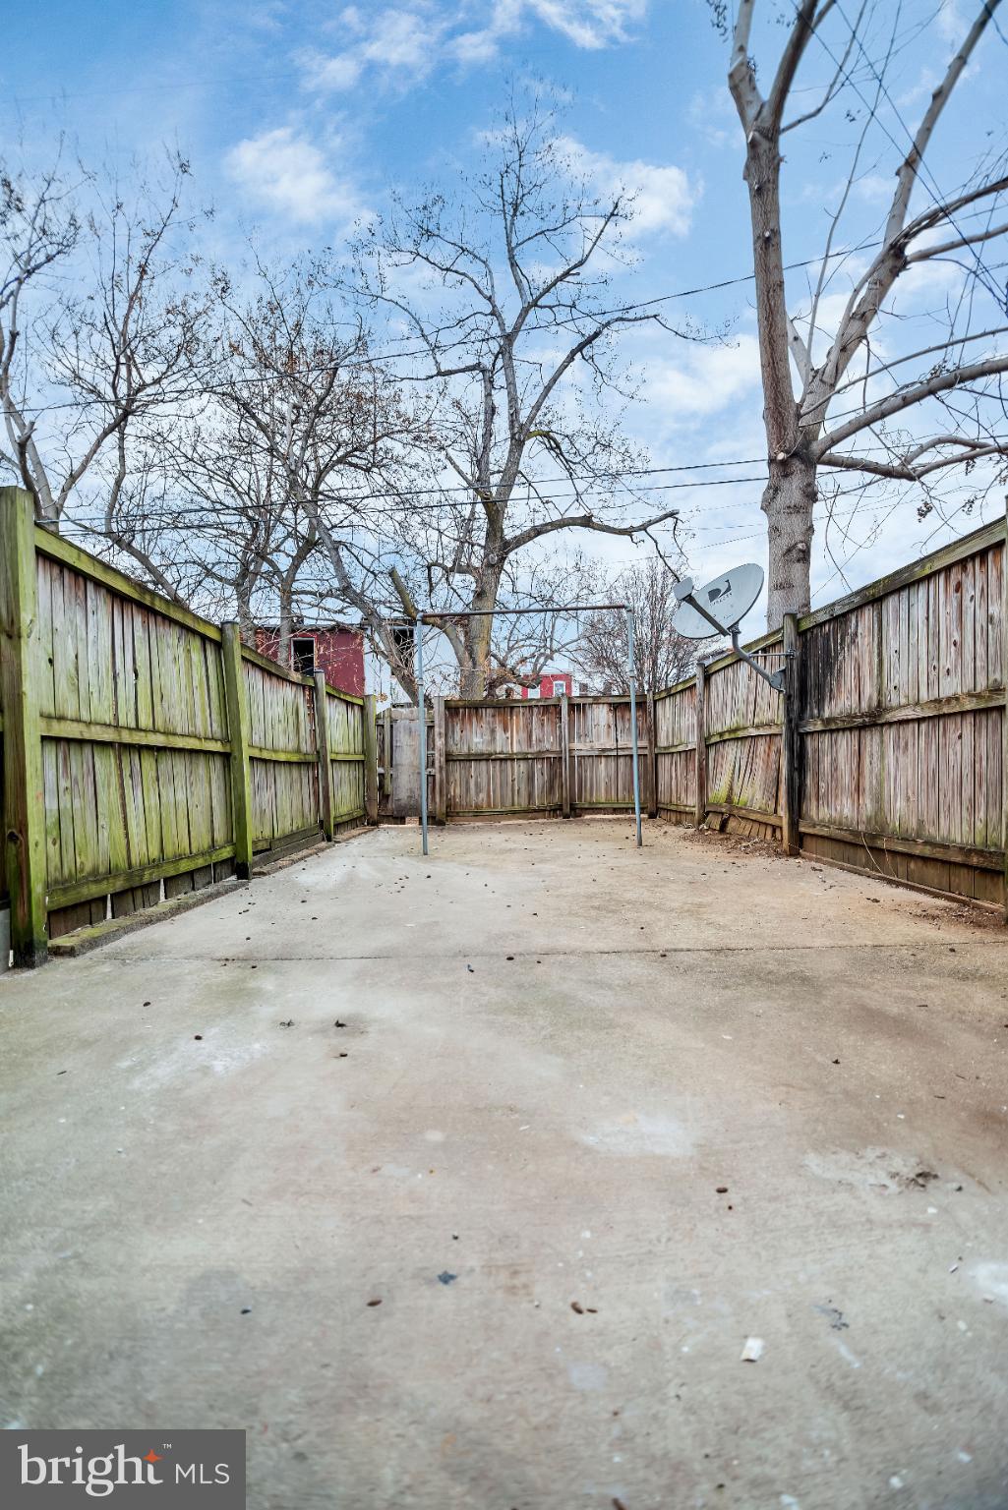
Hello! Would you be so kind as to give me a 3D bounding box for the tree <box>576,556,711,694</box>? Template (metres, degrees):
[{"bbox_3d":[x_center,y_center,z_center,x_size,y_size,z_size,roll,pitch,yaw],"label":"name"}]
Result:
[{"bbox_3d":[5.600,-3.400,27.000,5.400,9.200,5.200,-1,0,-1],"label":"tree"}]

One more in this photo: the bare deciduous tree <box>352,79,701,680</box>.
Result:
[{"bbox_3d":[0.390,-7.700,16.800,8.700,17.600,8.000,-1,0,-1],"label":"bare deciduous tree"}]

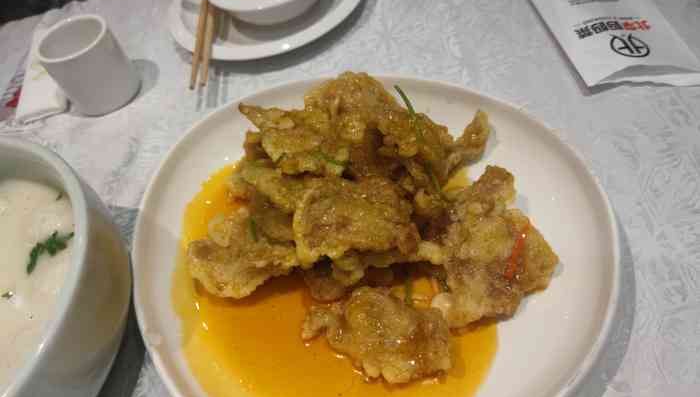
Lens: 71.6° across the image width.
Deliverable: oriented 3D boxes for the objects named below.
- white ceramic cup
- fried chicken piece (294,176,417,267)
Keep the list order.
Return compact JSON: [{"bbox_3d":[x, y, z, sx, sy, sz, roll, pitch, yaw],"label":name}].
[{"bbox_3d":[-0.226,-0.116,0.424,0.062,0.059,0.062,-1,55,11],"label":"white ceramic cup"},{"bbox_3d":[0.003,0.014,0.279,0.067,0.025,0.048,-1,55,11],"label":"fried chicken piece"}]

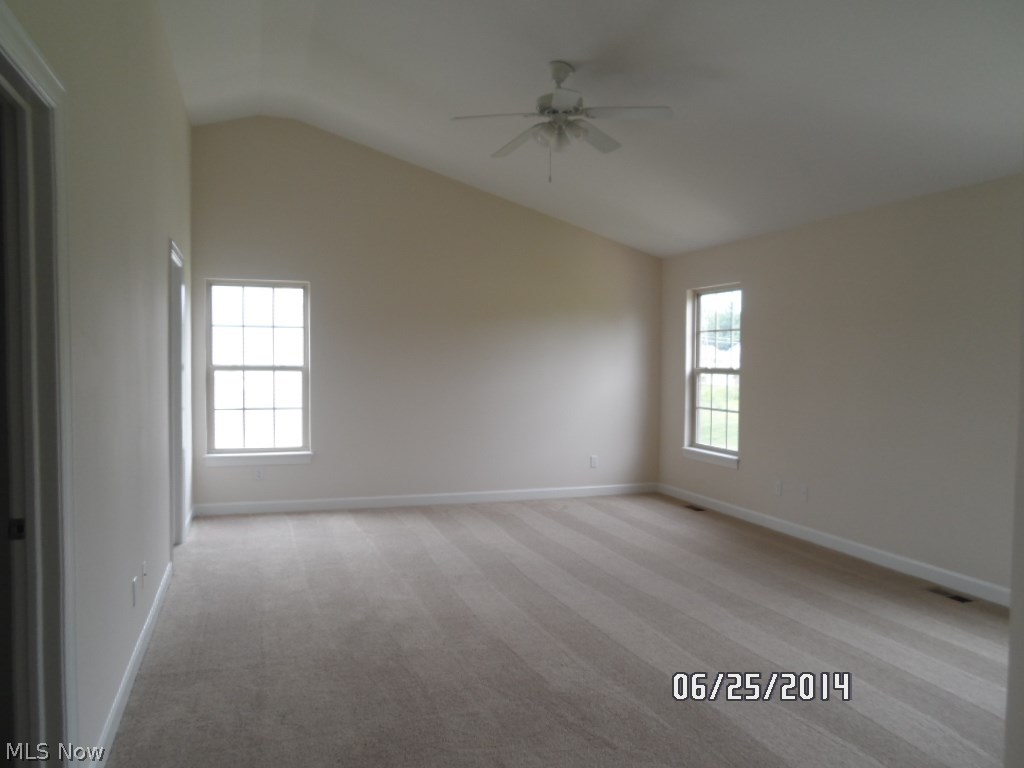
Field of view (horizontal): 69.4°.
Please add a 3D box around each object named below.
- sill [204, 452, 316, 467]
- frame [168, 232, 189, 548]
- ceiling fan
[{"bbox_3d":[-2.223,0.678,6.534,0.902,0.111,0.100,0,2,-19],"label":"sill"},{"bbox_3d":[-2.348,0.132,5.101,0.130,2.127,0.980,0,2,-19],"label":"frame"},{"bbox_3d":[0.278,-1.593,4.236,1.240,0.490,1.220,0,2,0],"label":"ceiling fan"}]

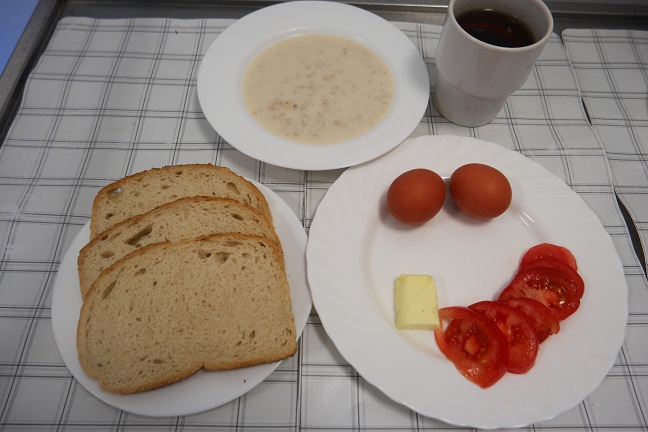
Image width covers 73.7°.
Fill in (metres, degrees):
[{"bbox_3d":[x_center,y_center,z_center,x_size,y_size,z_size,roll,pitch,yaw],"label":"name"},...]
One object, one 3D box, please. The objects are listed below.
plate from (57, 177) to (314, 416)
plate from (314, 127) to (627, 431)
[{"bbox_3d":[-0.106,0.051,0.341,0.198,0.018,0.198,0,60,-1],"label":"plate"},{"bbox_3d":[0.110,0.038,0.351,0.247,0.022,0.247,0,60,-1],"label":"plate"}]

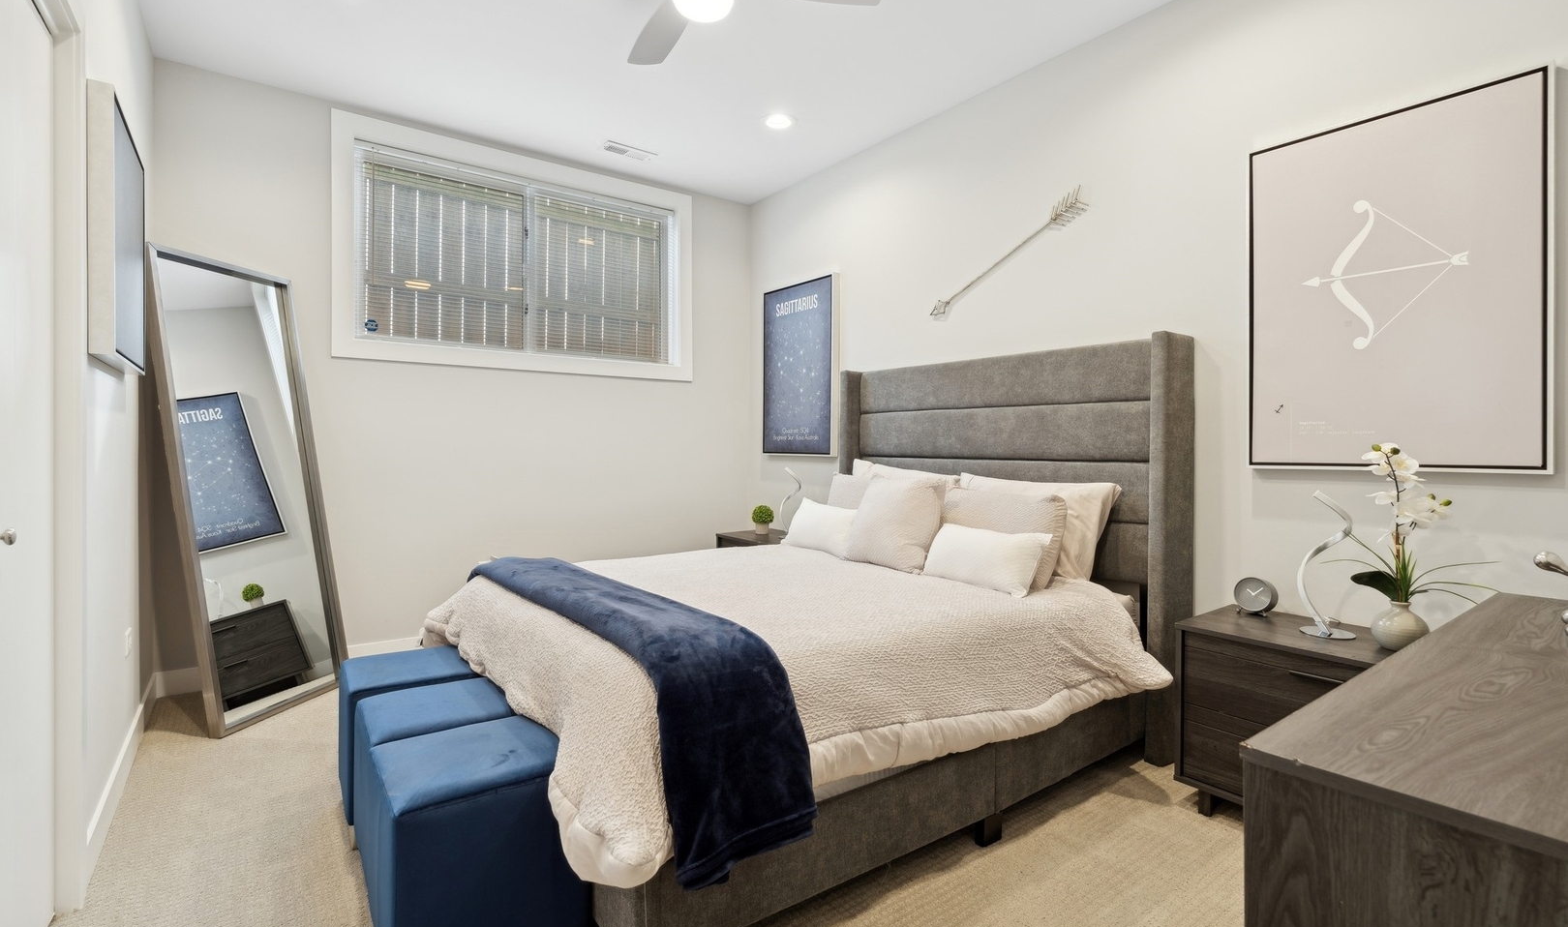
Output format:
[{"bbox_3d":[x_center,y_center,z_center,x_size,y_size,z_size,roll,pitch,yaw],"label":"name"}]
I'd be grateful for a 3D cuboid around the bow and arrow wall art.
[{"bbox_3d":[1.769,-0.503,2.066,0.050,1.049,0.680,0,1,-36],"label":"bow and arrow wall art"}]

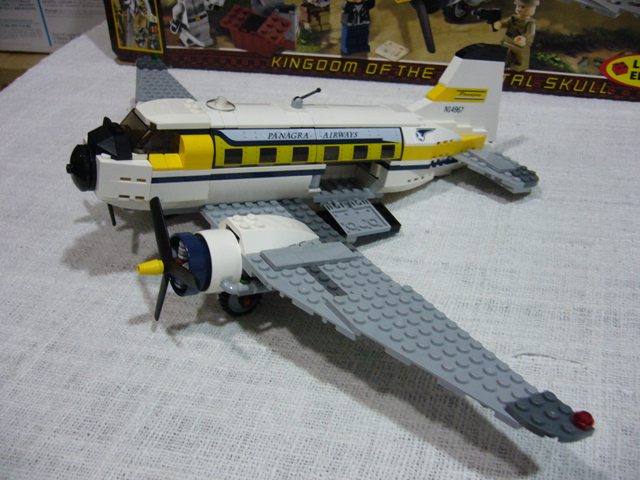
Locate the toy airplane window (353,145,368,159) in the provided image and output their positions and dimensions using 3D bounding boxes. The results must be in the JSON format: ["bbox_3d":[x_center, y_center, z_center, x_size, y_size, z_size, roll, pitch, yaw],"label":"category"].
[{"bbox_3d":[0.024,-0.053,0.390,0.011,0.008,0.003,-7,20,-33],"label":"toy airplane window"}]

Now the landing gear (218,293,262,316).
[{"bbox_3d":[-0.043,0.031,0.353,0.019,0.019,0.010,-17,34,-27],"label":"landing gear"}]

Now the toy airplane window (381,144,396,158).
[{"bbox_3d":[0.042,-0.055,0.401,0.011,0.008,0.003,-7,20,-33],"label":"toy airplane window"}]

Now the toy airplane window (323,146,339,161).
[{"bbox_3d":[0.007,-0.051,0.378,0.011,0.008,0.003,-7,20,-33],"label":"toy airplane window"}]

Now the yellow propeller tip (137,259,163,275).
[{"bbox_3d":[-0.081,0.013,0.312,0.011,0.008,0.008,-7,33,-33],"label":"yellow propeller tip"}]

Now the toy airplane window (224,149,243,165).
[{"bbox_3d":[-0.046,-0.045,0.344,0.011,0.008,0.003,-7,20,-33],"label":"toy airplane window"}]

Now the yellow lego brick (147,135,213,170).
[{"bbox_3d":[-0.072,-0.046,0.333,0.032,0.017,0.016,-7,28,-33],"label":"yellow lego brick"}]

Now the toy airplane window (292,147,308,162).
[{"bbox_3d":[-0.011,-0.049,0.367,0.011,0.008,0.003,-7,20,-33],"label":"toy airplane window"}]

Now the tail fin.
[{"bbox_3d":[0.097,-0.102,0.455,0.091,0.070,0.009,-7,21,-33],"label":"tail fin"}]

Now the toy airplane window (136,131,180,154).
[{"bbox_3d":[-0.081,-0.049,0.323,0.022,0.013,0.006,-7,23,-33],"label":"toy airplane window"}]

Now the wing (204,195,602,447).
[{"bbox_3d":[0.017,0.029,0.297,0.072,0.014,0.210,-7,31,-33],"label":"wing"}]

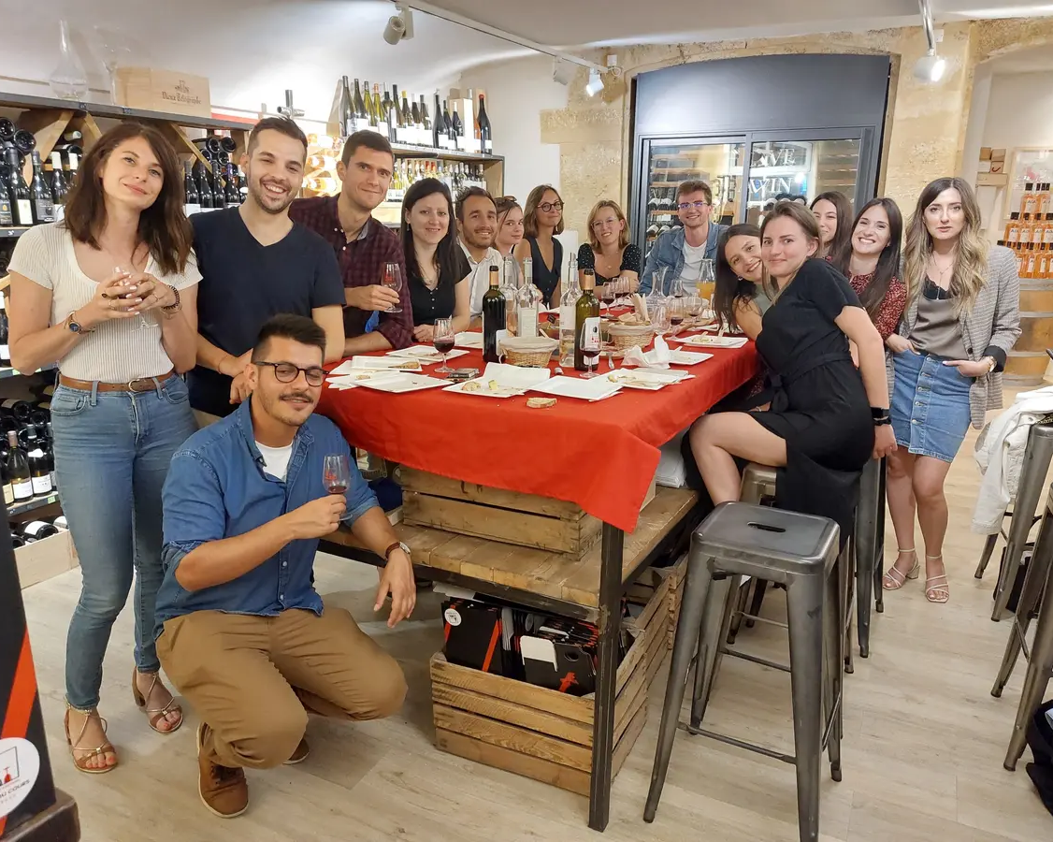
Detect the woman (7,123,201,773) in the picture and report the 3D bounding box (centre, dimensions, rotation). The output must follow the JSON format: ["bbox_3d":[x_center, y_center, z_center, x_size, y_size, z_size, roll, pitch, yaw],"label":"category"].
[{"bbox_3d":[-1.070,0.113,2.127,0.500,1.690,0.400,-10,18,-34],"label":"woman"}]

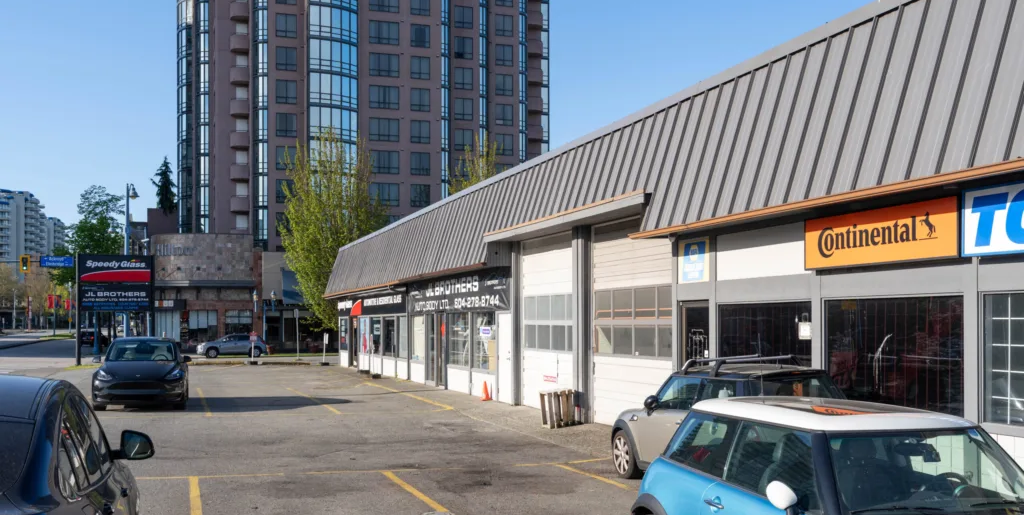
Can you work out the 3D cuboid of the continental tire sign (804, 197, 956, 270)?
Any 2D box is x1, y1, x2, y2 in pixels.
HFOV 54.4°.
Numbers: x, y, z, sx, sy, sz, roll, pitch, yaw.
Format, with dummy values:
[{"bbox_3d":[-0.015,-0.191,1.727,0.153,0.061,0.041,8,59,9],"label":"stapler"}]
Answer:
[{"bbox_3d":[4.040,-0.220,10.900,0.200,0.600,2.420,1,-3,-19],"label":"continental tire sign"}]

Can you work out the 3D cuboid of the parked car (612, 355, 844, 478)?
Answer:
[{"bbox_3d":[2.460,1.925,11.350,1.740,1.460,3.720,1,-3,-16],"label":"parked car"}]

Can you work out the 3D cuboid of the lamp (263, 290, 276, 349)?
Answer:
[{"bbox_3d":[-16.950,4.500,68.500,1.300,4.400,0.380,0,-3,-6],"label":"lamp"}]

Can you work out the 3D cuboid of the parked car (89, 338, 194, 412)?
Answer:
[{"bbox_3d":[-8.620,2.673,23.400,1.940,1.610,4.720,1,-3,-18],"label":"parked car"}]

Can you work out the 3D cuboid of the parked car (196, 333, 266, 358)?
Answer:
[{"bbox_3d":[-18.100,5.730,64.300,4.400,1.600,1.820,1,-3,-18],"label":"parked car"}]

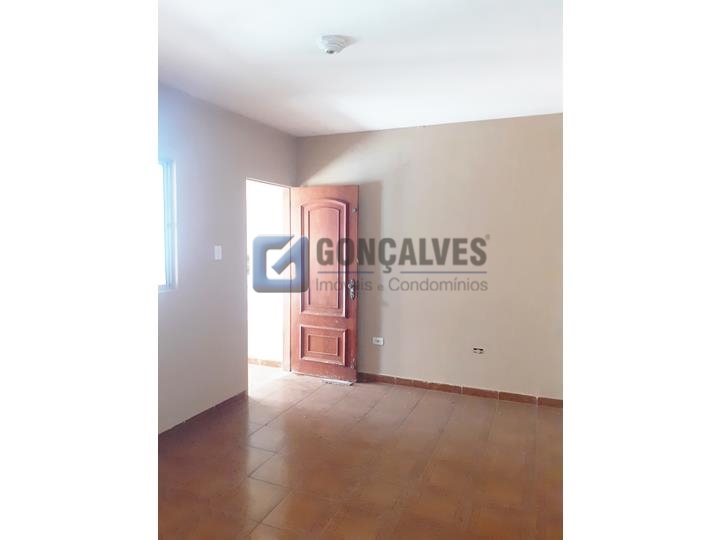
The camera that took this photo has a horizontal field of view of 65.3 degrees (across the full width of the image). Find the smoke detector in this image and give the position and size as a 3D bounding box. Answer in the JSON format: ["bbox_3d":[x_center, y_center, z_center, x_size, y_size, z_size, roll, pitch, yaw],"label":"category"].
[{"bbox_3d":[-0.146,-1.235,3.100,0.185,0.066,0.185,0,4,0],"label":"smoke detector"}]

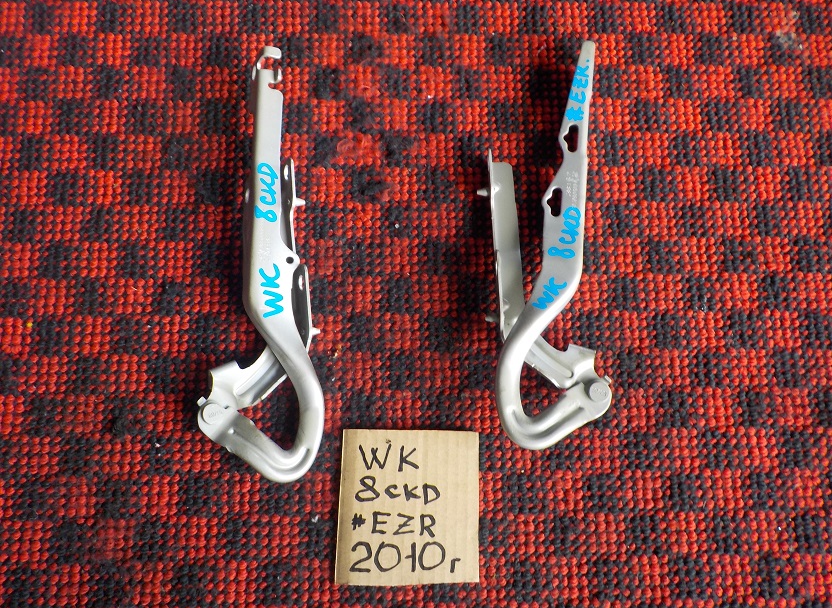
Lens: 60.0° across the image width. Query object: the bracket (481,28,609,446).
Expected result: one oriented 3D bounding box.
[{"bbox_3d":[0.101,-0.051,0.580,0.093,0.065,0.331,0,78,-1],"label":"bracket"}]

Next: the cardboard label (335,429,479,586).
[{"bbox_3d":[-0.005,0.157,0.563,0.109,0.004,0.115,2,78,-1],"label":"cardboard label"}]

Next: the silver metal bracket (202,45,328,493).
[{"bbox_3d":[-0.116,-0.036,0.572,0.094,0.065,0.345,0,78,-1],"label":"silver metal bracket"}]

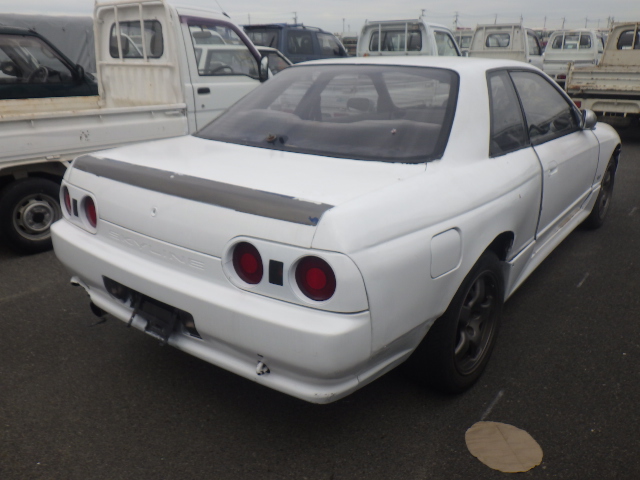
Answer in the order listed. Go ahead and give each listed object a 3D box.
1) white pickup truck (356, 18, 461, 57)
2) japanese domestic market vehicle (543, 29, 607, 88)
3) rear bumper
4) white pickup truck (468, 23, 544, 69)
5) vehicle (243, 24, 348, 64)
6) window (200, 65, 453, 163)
[{"bbox_3d":[1.000,-2.550,8.250,1.420,1.820,3.280,14,25,34],"label":"white pickup truck"},{"bbox_3d":[6.680,-4.760,13.850,1.420,1.800,3.280,12,24,32],"label":"japanese domestic market vehicle"},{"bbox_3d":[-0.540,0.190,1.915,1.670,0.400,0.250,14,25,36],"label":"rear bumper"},{"bbox_3d":[3.990,-4.080,12.150,1.420,1.830,3.280,15,26,37],"label":"white pickup truck"},{"bbox_3d":[-0.094,-4.686,13.941,1.700,1.870,4.000,18,28,41],"label":"vehicle"},{"bbox_3d":[0.035,-0.624,2.403,1.370,0.110,0.730,14,52,36],"label":"window"}]

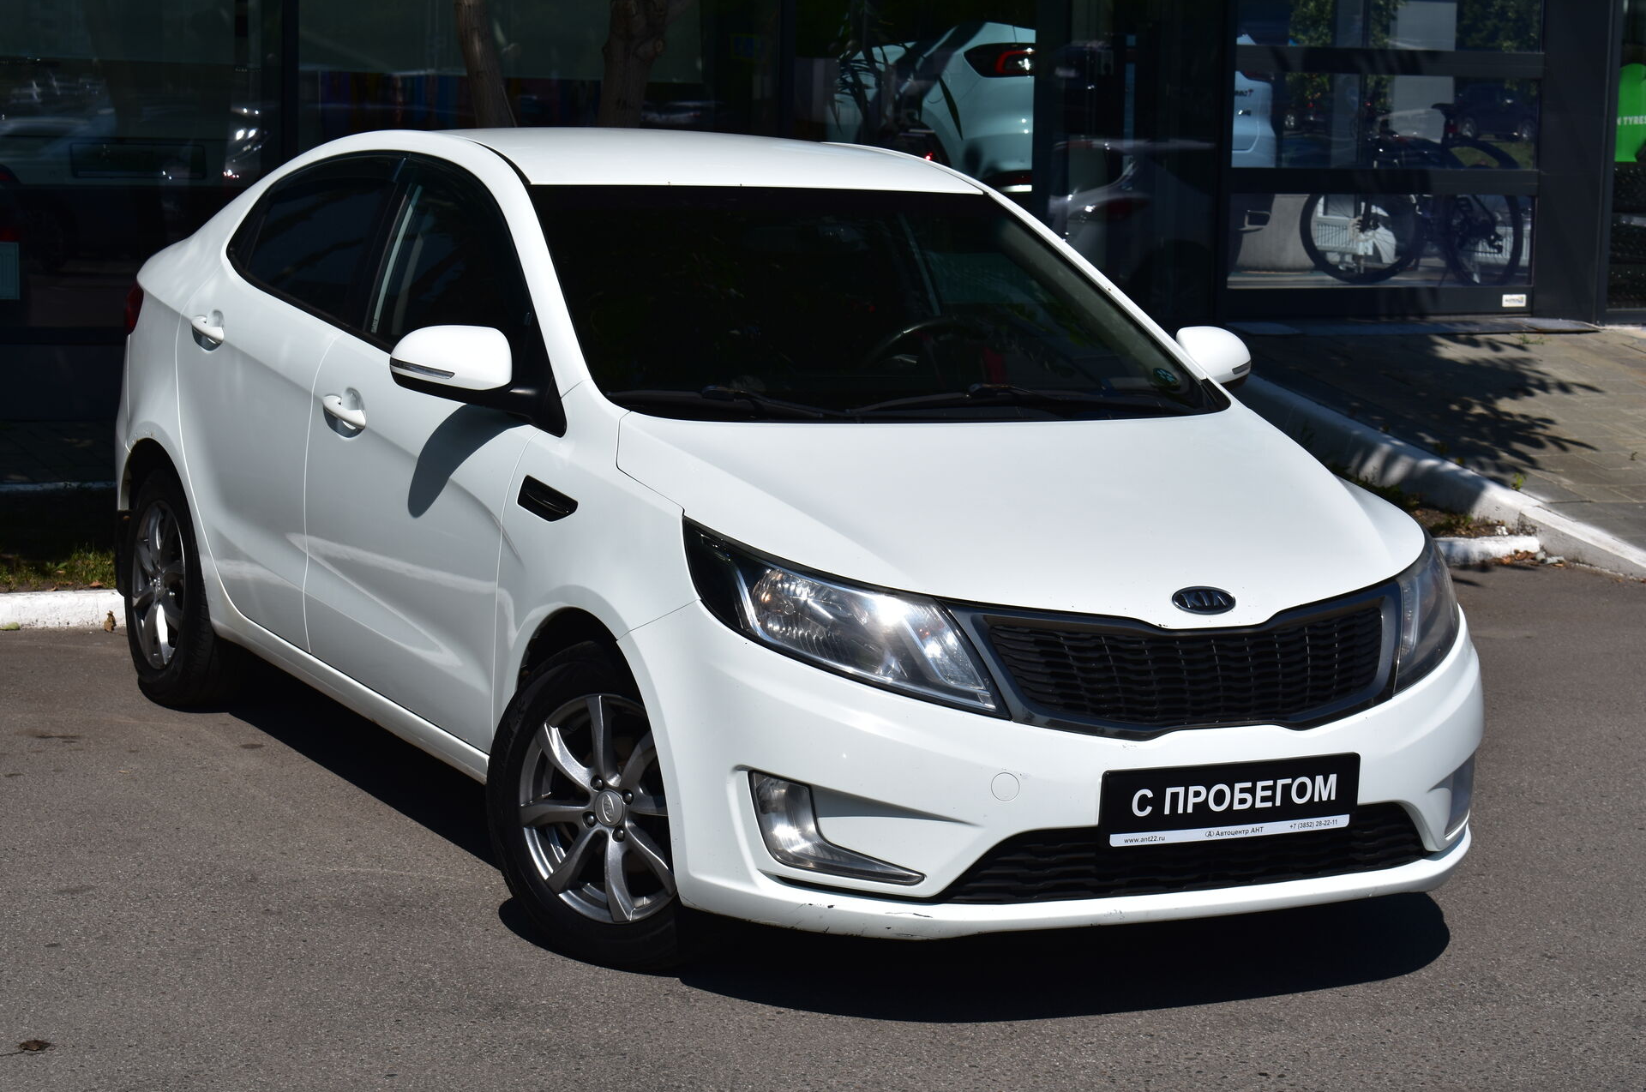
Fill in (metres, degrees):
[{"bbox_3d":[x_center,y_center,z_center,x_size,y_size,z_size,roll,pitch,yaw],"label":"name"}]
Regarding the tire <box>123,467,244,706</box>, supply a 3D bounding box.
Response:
[{"bbox_3d":[-1.590,0.091,8.179,0.200,0.615,0.615,-2,9,-28],"label":"tire"}]

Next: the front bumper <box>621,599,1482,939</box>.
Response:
[{"bbox_3d":[0.531,0.356,5.865,1.660,0.540,0.720,-2,9,-28],"label":"front bumper"}]

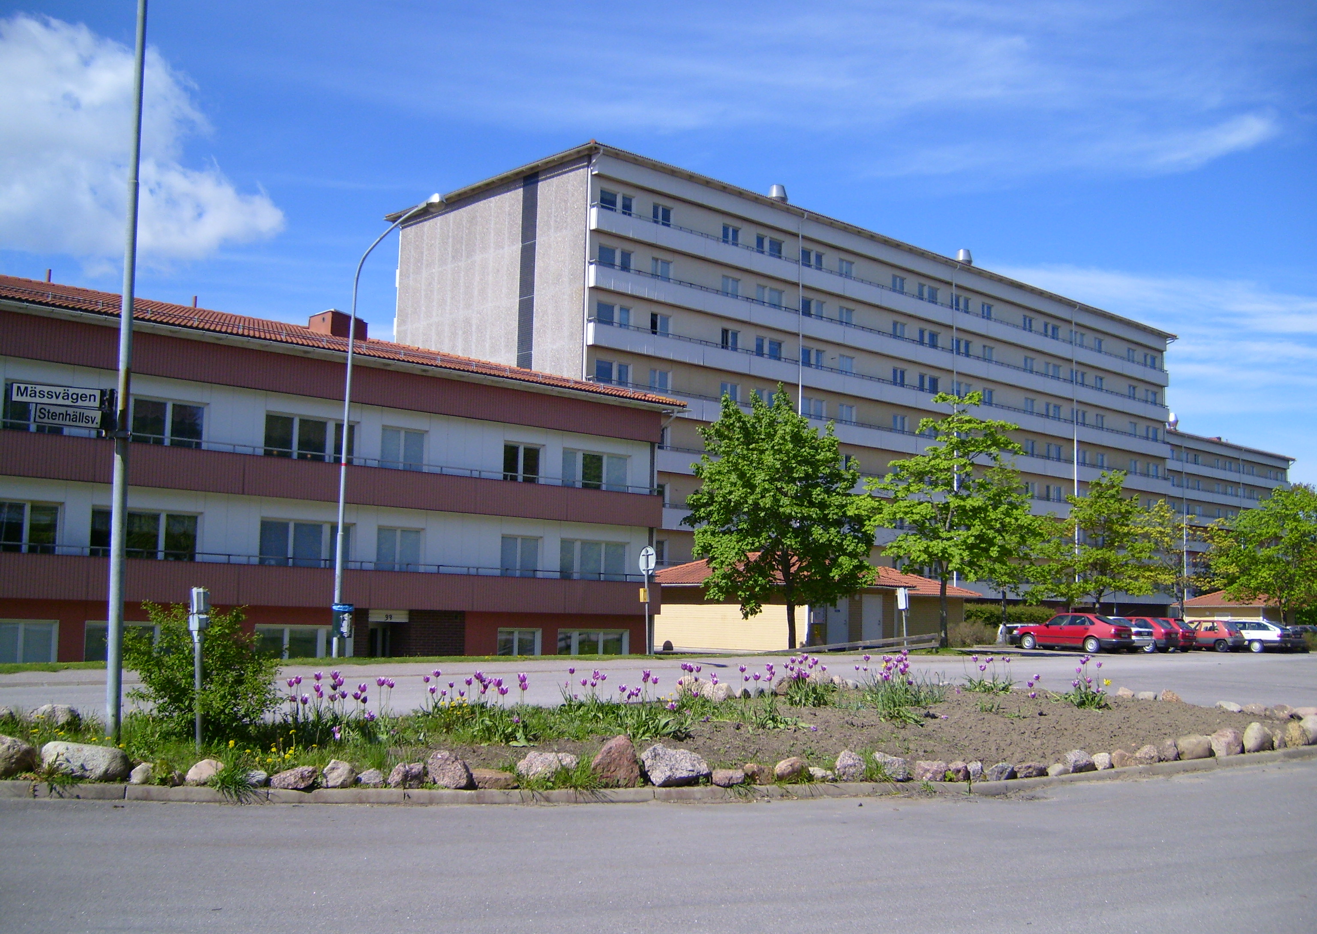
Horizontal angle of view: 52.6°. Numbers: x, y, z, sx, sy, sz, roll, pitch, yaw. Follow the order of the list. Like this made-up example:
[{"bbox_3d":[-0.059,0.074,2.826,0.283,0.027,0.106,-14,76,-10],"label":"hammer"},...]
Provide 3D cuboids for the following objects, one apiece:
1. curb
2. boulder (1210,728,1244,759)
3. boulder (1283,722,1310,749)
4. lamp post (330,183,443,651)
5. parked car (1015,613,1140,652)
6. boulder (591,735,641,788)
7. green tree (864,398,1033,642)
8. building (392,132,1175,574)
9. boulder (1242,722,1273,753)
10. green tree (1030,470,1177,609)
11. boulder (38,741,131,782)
[{"bbox_3d":[1.730,2.771,11.920,13.800,0.140,2.000,4,-7,-24],"label":"curb"},{"bbox_3d":[5.944,2.891,13.936,0.360,0.320,0.340,-1,-7,23],"label":"boulder"},{"bbox_3d":[7.236,3.035,15.080,0.310,0.310,0.300,-2,-7,25],"label":"boulder"},{"bbox_3d":[-4.742,-0.652,23.202,0.300,7.950,2.800,7,-8,-43],"label":"lamp post"},{"bbox_3d":[15.957,6.425,51.548,4.640,1.430,1.720,-4,-8,40],"label":"parked car"},{"bbox_3d":[-0.332,2.313,10.554,0.390,0.430,0.300,3,-6,-14],"label":"boulder"},{"bbox_3d":[11.443,2.033,52.610,6.500,10.081,6.400,0,-6,12],"label":"green tree"},{"bbox_3d":[11.860,-0.890,87.687,57.400,23.500,18.300,7,-8,-42],"label":"building"},{"bbox_3d":[6.563,2.954,14.590,0.340,0.350,0.320,7,-8,-41],"label":"boulder"},{"bbox_3d":[20.701,4.267,61.949,6.600,8.151,6.500,-1,-6,18],"label":"green tree"},{"bbox_3d":[-4.382,2.239,10.208,0.670,0.300,0.420,2,-6,-2],"label":"boulder"}]

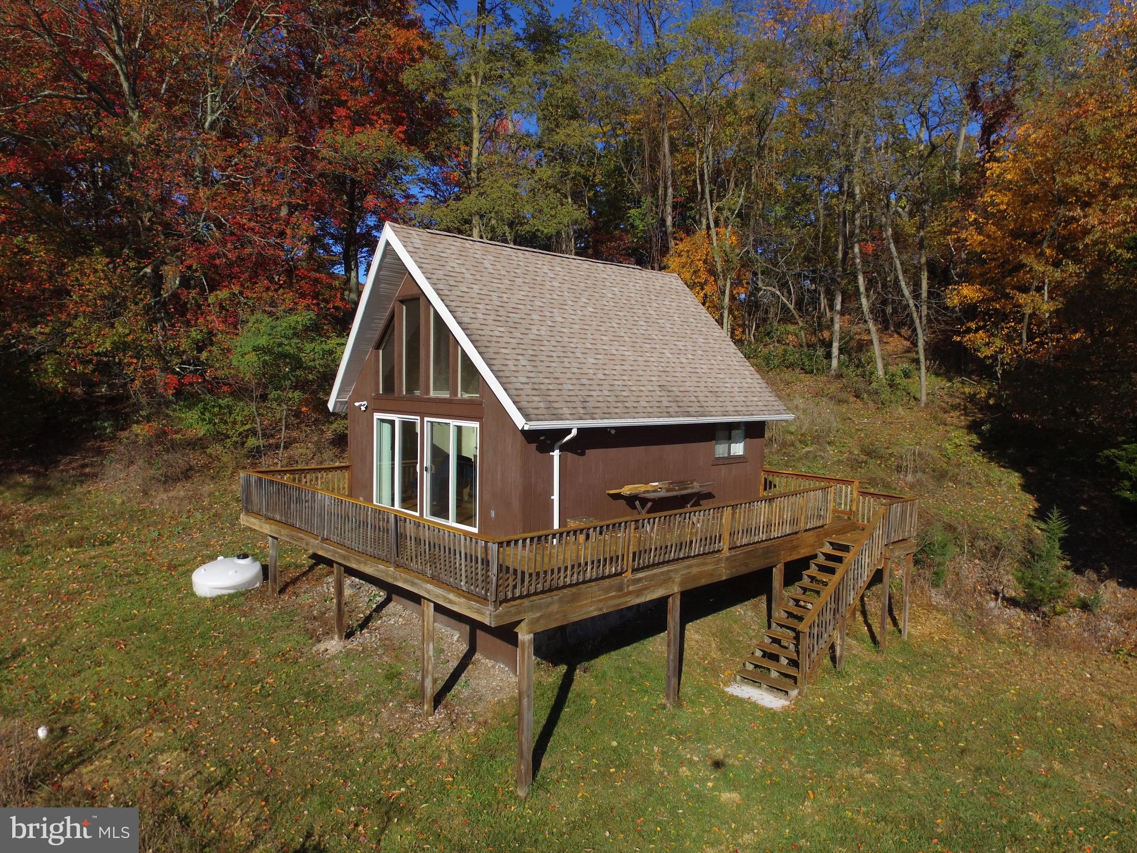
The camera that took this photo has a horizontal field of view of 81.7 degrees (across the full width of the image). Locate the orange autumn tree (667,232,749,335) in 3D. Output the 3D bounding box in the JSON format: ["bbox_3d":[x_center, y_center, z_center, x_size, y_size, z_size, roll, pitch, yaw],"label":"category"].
[{"bbox_3d":[6.664,-6.577,32.000,4.284,6.101,4.200,1,2,0],"label":"orange autumn tree"}]

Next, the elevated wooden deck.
[{"bbox_3d":[0.236,2.948,14.687,10.908,3.554,10.403,-1,3,-44],"label":"elevated wooden deck"}]

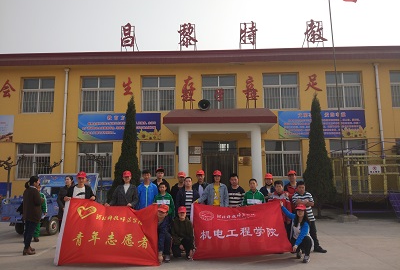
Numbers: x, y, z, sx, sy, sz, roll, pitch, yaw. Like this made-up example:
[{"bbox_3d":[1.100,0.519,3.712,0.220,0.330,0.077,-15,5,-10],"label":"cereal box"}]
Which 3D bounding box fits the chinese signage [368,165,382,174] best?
[{"bbox_3d":[6.536,1.301,12.062,0.464,0.326,0.030,-1,-7,2],"label":"chinese signage"}]

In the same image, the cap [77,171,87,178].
[{"bbox_3d":[-2.297,0.771,6.270,0.185,0.125,0.250,1,-7,-13],"label":"cap"}]

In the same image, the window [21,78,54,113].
[{"bbox_3d":[-8.306,-2.035,16.633,1.704,1.825,0.150,-1,-7,2],"label":"window"}]

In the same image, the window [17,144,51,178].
[{"bbox_3d":[-8.363,1.341,16.246,1.720,1.795,0.150,-1,-7,2],"label":"window"}]

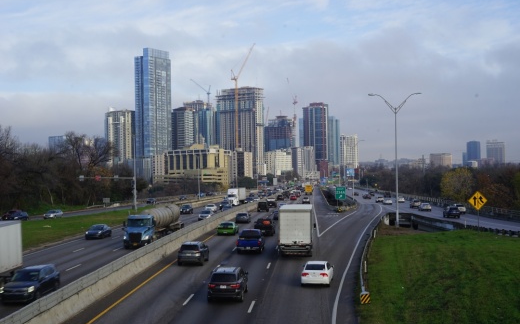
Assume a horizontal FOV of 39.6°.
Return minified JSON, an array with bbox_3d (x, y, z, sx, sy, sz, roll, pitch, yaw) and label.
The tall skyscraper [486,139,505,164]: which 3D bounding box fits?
[{"bbox_3d":[522.544,-17.736,1600.000,38.000,58.000,33.000,-1,0,19],"label":"tall skyscraper"}]

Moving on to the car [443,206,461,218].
[{"bbox_3d":[30.700,8.000,115.500,1.850,1.600,4.550,-1,0,2],"label":"car"}]

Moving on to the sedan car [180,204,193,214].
[{"bbox_3d":[-13.800,8.950,137.500,1.860,1.600,4.700,-1,0,4],"label":"sedan car"}]

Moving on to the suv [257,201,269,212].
[{"bbox_3d":[0.800,8.140,132.300,1.880,1.820,4.400,-1,0,4],"label":"suv"}]

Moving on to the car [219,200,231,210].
[{"bbox_3d":[-7.171,9.124,150.000,1.820,1.470,4.600,-1,0,5],"label":"car"}]

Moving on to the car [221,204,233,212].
[{"bbox_3d":[-6.434,8.992,142.000,1.820,1.460,4.600,-1,0,5],"label":"car"}]

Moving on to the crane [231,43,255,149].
[{"bbox_3d":[-25.440,-75.572,1080.000,36.000,203.520,10.000,-1,0,0],"label":"crane"}]

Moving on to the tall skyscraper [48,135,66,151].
[{"bbox_3d":[-448.940,-21.061,1600.000,38.000,72.000,33.000,-1,0,-13],"label":"tall skyscraper"}]

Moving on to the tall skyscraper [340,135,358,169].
[{"bbox_3d":[120.964,-6.720,970.000,15.000,60.480,25.000,-1,0,39],"label":"tall skyscraper"}]

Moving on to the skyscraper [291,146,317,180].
[{"bbox_3d":[66.905,1.538,1110.000,20.000,52.290,38.000,-1,0,39],"label":"skyscraper"}]

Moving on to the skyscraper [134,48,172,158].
[{"bbox_3d":[-140.928,-61.863,955.000,28.000,177.980,40.000,-1,0,39],"label":"skyscraper"}]

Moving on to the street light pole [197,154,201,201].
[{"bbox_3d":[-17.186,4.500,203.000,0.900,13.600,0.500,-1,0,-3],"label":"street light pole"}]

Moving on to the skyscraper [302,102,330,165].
[{"bbox_3d":[79.780,-30.684,1030.000,29.000,108.000,28.000,-1,0,-14],"label":"skyscraper"}]

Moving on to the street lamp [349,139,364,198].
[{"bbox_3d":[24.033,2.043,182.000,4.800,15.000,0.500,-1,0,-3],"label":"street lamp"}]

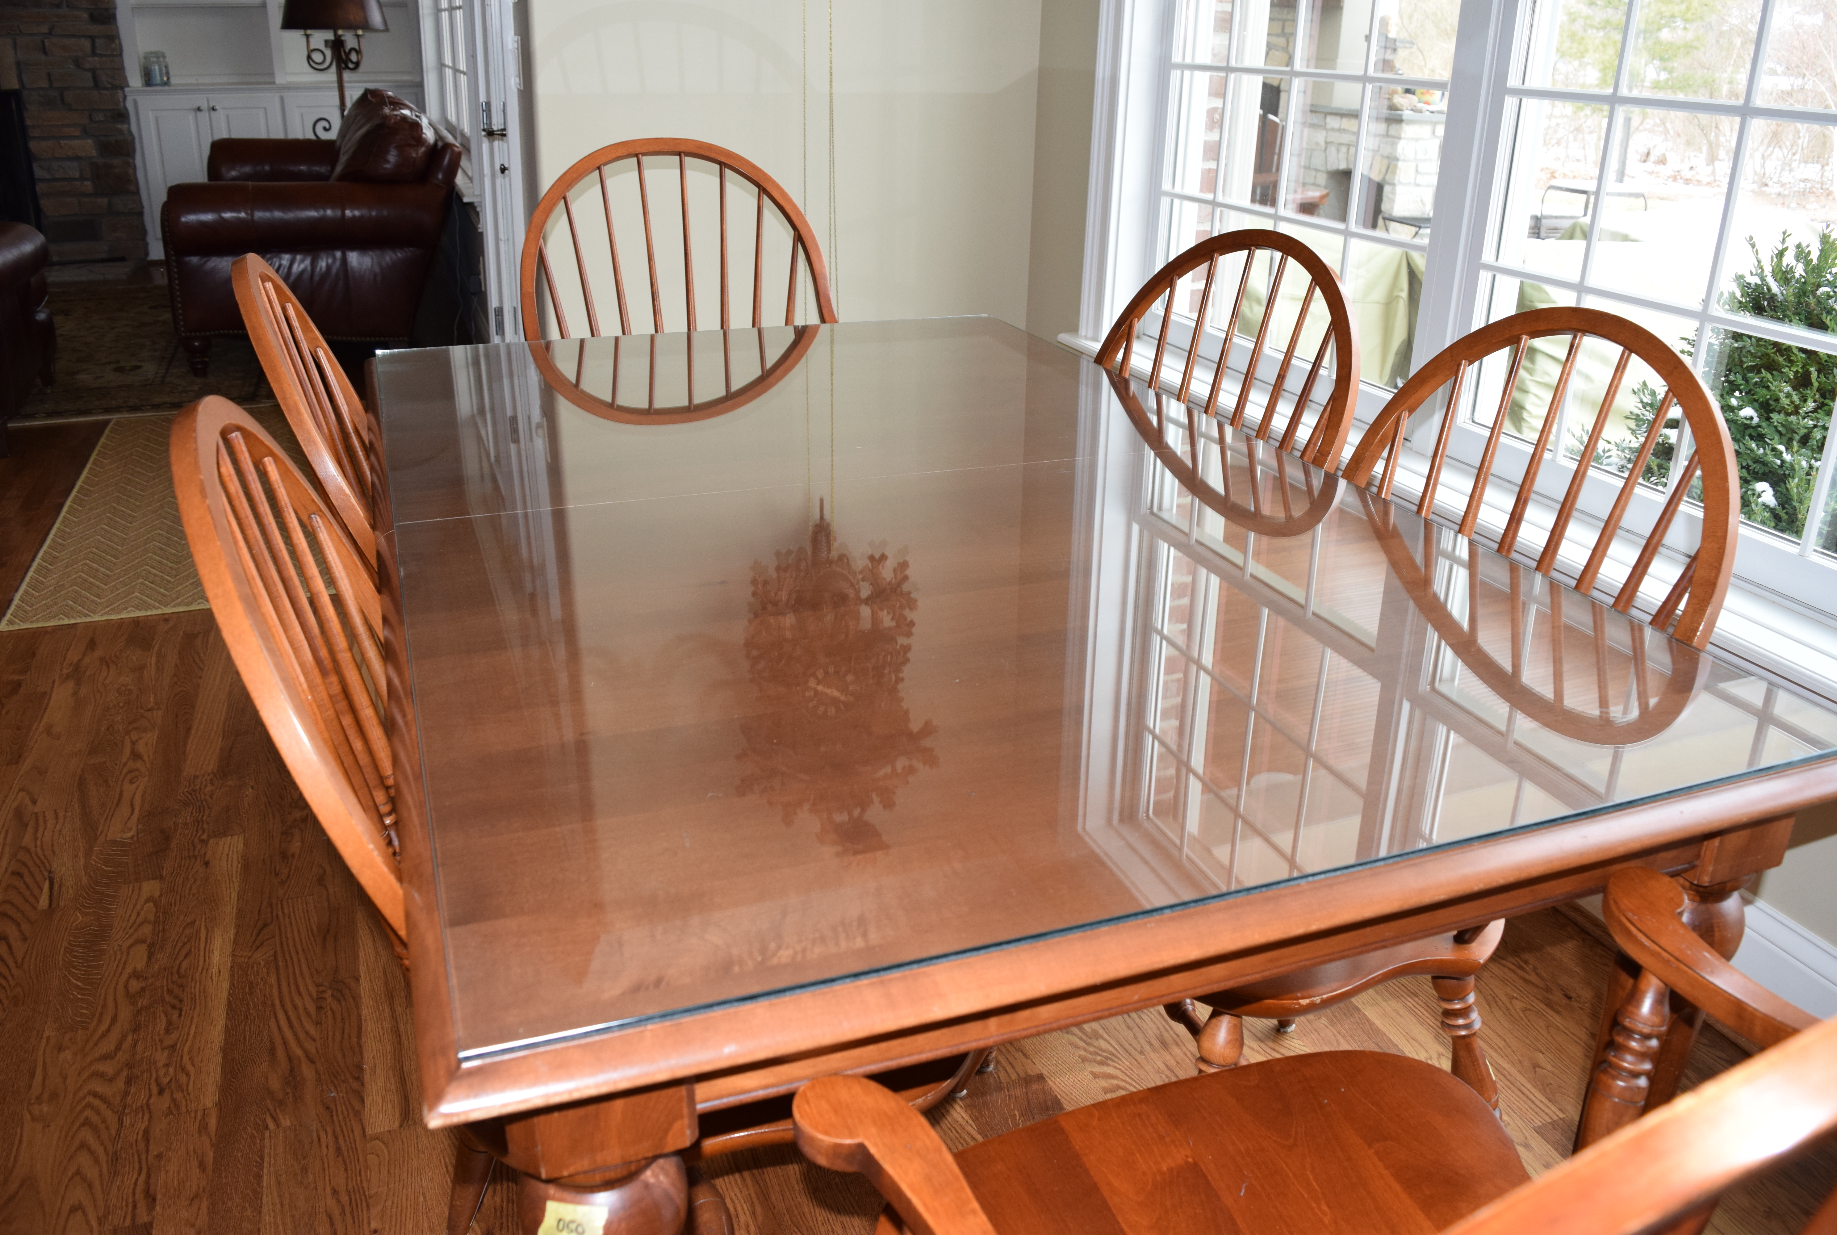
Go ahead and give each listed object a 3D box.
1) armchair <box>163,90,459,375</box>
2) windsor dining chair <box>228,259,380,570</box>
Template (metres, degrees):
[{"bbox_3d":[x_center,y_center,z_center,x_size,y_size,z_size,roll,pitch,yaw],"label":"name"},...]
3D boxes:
[{"bbox_3d":[-2.539,-1.715,5.776,1.040,0.980,2.200,-7,24,-20],"label":"armchair"},{"bbox_3d":[-0.480,0.030,1.704,0.560,0.968,0.500,-9,25,-24],"label":"windsor dining chair"}]

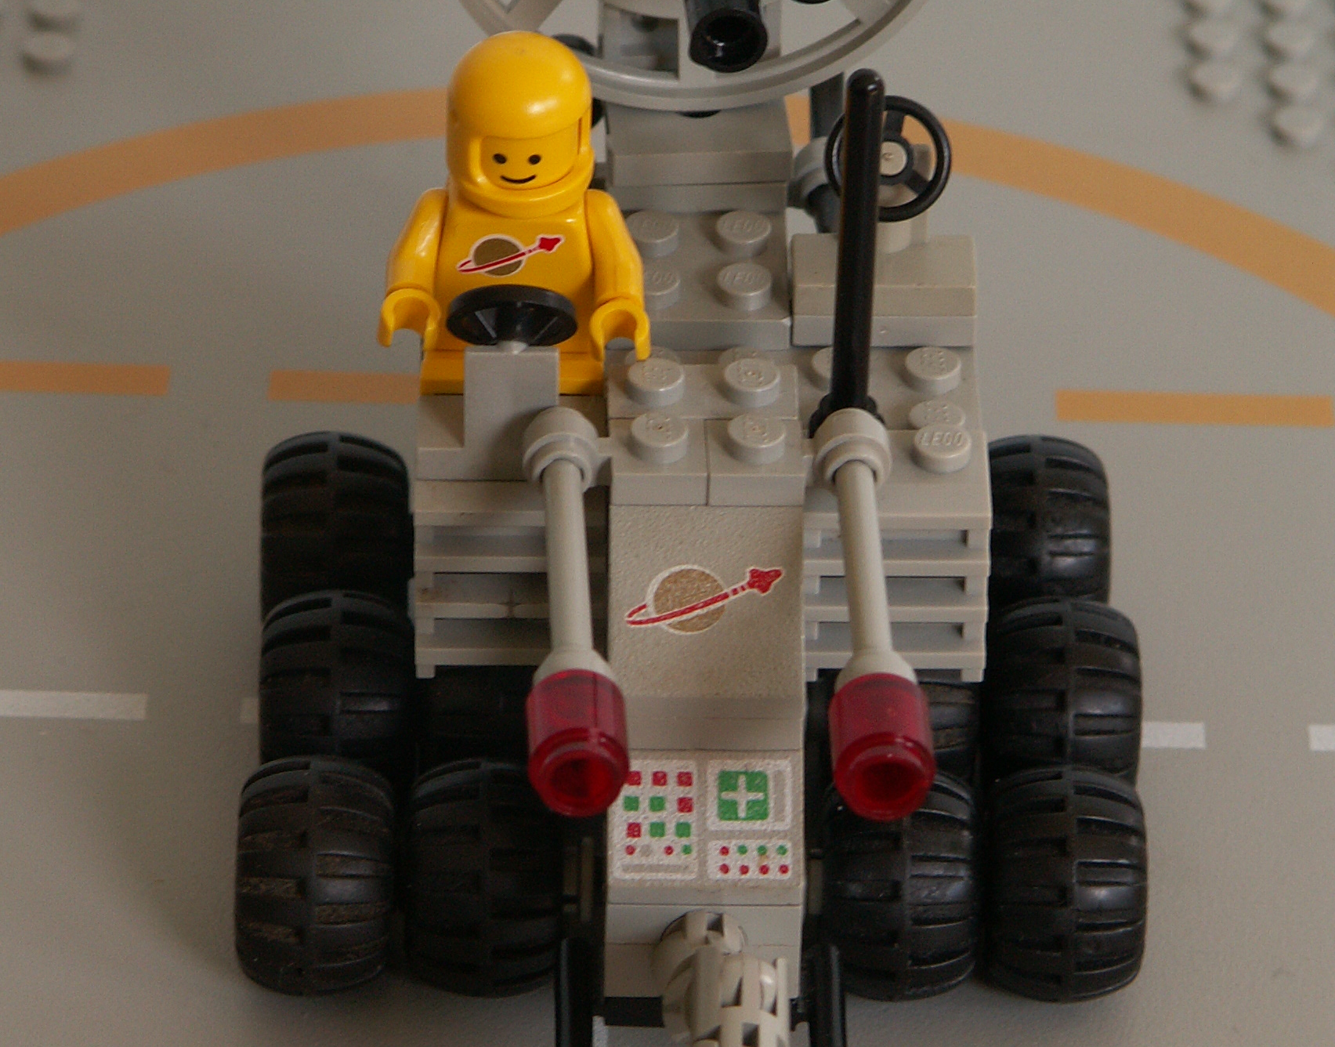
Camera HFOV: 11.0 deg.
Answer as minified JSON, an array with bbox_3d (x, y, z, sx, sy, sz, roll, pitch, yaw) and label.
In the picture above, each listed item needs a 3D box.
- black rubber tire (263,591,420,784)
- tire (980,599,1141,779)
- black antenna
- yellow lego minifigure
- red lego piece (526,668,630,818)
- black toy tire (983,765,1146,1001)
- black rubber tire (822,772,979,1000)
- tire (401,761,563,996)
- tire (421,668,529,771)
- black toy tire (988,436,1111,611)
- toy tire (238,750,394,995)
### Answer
[{"bbox_3d":[-0.029,0.016,0.608,0.013,0.021,0.021,0,35,-1],"label":"black rubber tire"},{"bbox_3d":[0.035,0.016,0.610,0.013,0.020,0.020,0,36,-1],"label":"tire"},{"bbox_3d":[0.016,-0.022,0.578,0.007,0.036,0.007,1,35,-2],"label":"black antenna"},{"bbox_3d":[-0.013,-0.024,0.585,0.023,0.034,0.018,0,23,-1],"label":"yellow lego minifigure"},{"bbox_3d":[-0.007,0.017,0.543,0.008,0.008,0.010,-1,36,-3],"label":"red lego piece"},{"bbox_3d":[0.034,0.031,0.591,0.013,0.020,0.020,0,36,-1],"label":"black toy tire"},{"bbox_3d":[0.020,0.031,0.590,0.013,0.020,0.020,0,36,-1],"label":"black rubber tire"},{"bbox_3d":[-0.016,0.030,0.590,0.013,0.020,0.020,0,36,-1],"label":"tire"},{"bbox_3d":[-0.015,0.016,0.609,0.013,0.021,0.021,0,35,-1],"label":"tire"},{"bbox_3d":[0.034,0.002,0.630,0.013,0.020,0.020,0,36,-1],"label":"black toy tire"},{"bbox_3d":[-0.030,0.030,0.589,0.013,0.021,0.021,0,35,-1],"label":"toy tire"}]

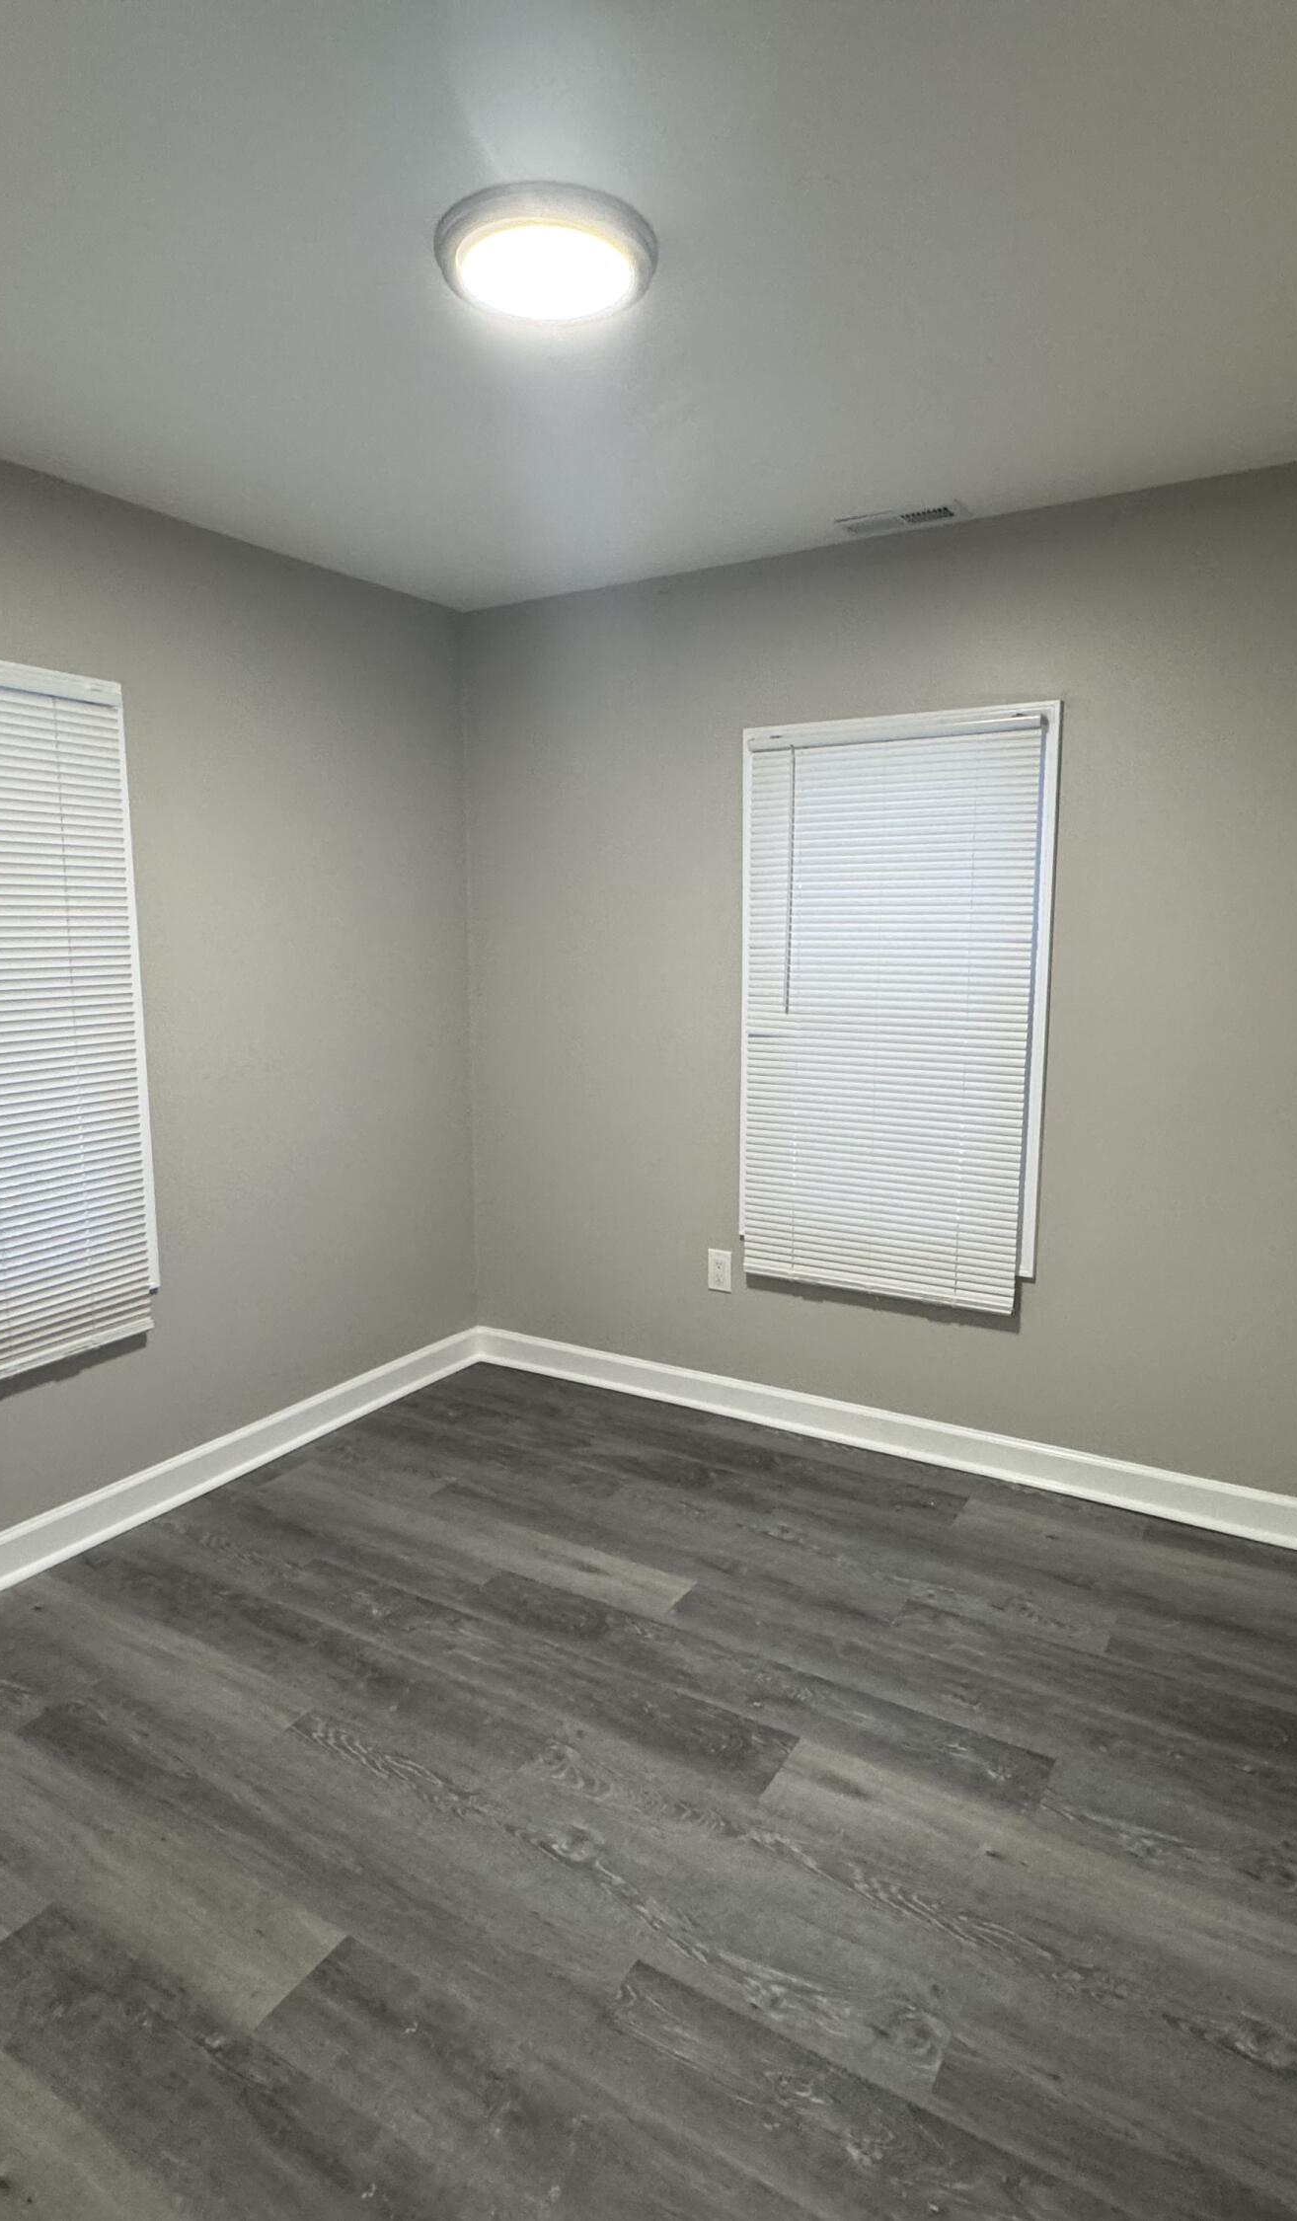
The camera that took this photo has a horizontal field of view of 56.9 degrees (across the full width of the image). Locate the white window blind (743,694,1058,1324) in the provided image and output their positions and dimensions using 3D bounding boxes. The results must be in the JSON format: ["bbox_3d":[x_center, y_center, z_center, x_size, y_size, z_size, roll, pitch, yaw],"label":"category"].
[{"bbox_3d":[0.620,-0.256,3.191,0.845,1.529,0.055,5,10,31],"label":"white window blind"}]

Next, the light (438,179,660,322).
[{"bbox_3d":[-0.149,-1.241,1.760,0.325,0.040,0.325,0,9,0],"label":"light"}]

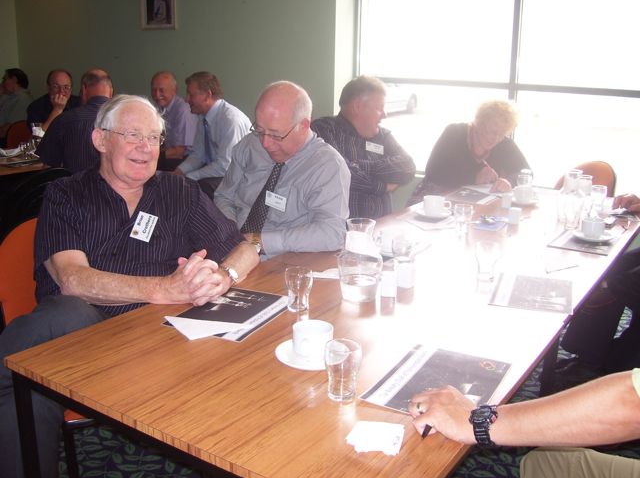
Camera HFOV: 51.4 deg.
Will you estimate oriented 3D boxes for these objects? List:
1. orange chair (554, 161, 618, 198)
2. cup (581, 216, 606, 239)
[{"bbox_3d":[1.433,0.006,3.744,0.500,0.830,0.550,16,21,42],"label":"orange chair"},{"bbox_3d":[1.032,-0.035,2.502,0.088,0.064,0.100,11,18,31],"label":"cup"}]

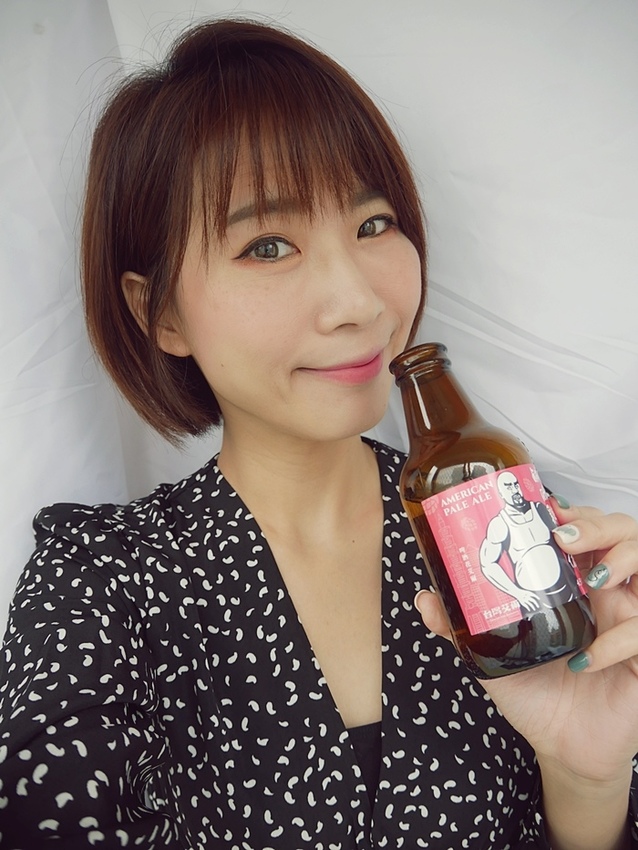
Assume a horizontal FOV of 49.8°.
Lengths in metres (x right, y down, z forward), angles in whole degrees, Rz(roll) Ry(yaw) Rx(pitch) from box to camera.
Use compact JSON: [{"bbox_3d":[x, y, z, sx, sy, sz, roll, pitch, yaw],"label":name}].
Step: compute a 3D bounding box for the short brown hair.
[{"bbox_3d":[-0.041,-0.113,0.418,0.185,0.232,0.207,-14,4,-35],"label":"short brown hair"}]

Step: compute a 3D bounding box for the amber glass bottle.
[{"bbox_3d":[0.075,0.036,0.334,0.066,0.157,0.066,-19,-16,1],"label":"amber glass bottle"}]

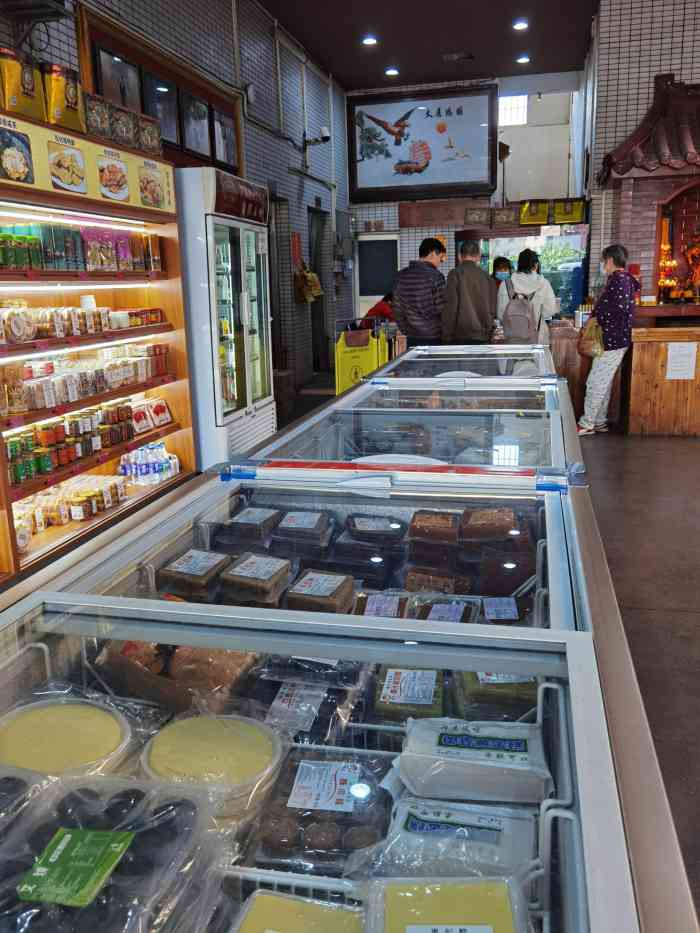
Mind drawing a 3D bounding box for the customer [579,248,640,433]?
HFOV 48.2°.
[{"bbox_3d":[2.202,-1.071,6.694,0.440,1.570,0.440,6,15,28],"label":"customer"}]

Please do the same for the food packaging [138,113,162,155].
[{"bbox_3d":[-1.226,-1.944,4.596,0.110,0.193,0.255,2,14,13],"label":"food packaging"}]

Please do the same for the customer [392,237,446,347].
[{"bbox_3d":[0.650,-1.142,6.909,0.470,1.680,0.300,7,15,30],"label":"customer"}]

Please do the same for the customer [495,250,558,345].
[{"bbox_3d":[1.508,-1.067,6.723,0.480,1.580,0.380,4,14,21],"label":"customer"}]

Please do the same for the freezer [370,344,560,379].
[{"bbox_3d":[0.743,-0.220,4.786,0.950,0.860,1.852,2,14,13],"label":"freezer"}]

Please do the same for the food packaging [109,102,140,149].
[{"bbox_3d":[-1.293,-1.867,4.313,0.110,0.190,0.275,2,14,13],"label":"food packaging"}]

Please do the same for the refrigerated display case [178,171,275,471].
[{"bbox_3d":[-1.029,-0.964,5.567,0.660,2.029,1.021,2,14,13],"label":"refrigerated display case"}]

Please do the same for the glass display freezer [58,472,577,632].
[{"bbox_3d":[0.014,0.531,1.643,0.945,0.880,0.898,2,14,13],"label":"glass display freezer"}]

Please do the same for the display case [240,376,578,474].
[{"bbox_3d":[0.345,0.208,3.016,0.955,0.860,1.762,2,14,13],"label":"display case"}]

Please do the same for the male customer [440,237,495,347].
[{"bbox_3d":[1.047,-1.130,6.817,0.480,1.680,0.300,3,14,18],"label":"male customer"}]

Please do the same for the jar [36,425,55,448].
[{"bbox_3d":[-1.480,-0.151,3.800,0.080,0.100,0.080,-1,13,0],"label":"jar"}]

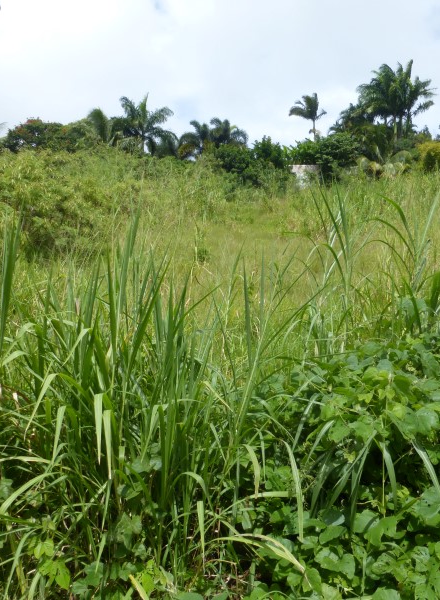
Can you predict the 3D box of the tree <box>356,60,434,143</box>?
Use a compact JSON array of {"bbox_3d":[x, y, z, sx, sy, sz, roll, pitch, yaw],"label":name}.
[{"bbox_3d":[17.010,-18.370,56.000,7.300,9.690,7.300,0,7,0],"label":"tree"}]

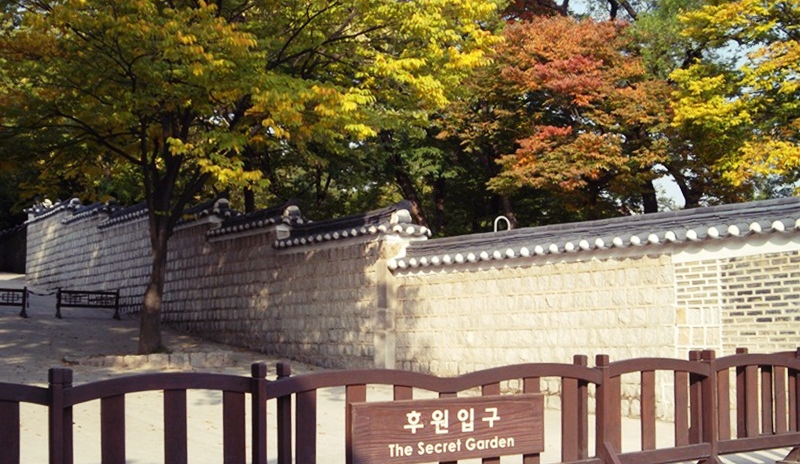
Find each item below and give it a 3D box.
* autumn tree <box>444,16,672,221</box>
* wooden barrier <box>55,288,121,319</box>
[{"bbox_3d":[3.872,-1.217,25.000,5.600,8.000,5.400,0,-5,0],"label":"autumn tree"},{"bbox_3d":[-7.719,1.797,25.200,1.530,0.770,0.450,3,-6,-25],"label":"wooden barrier"}]

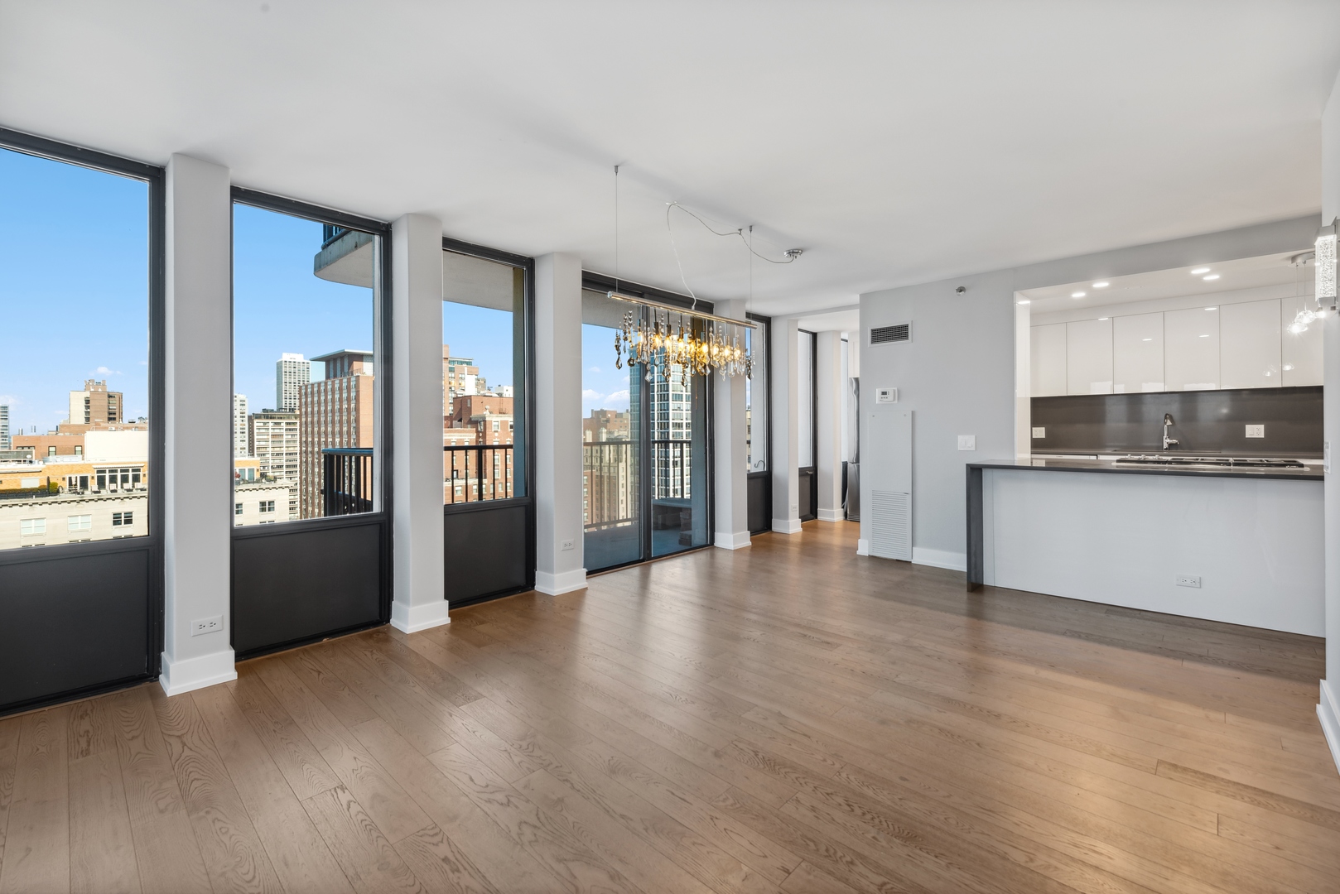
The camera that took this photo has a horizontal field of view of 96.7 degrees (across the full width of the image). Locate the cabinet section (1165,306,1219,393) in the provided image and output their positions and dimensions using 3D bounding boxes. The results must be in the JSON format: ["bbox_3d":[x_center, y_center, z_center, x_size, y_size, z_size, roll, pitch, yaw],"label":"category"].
[{"bbox_3d":[5.050,-0.920,5.758,0.396,0.772,0.353,1,1,42],"label":"cabinet section"}]

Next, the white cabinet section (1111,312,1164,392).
[{"bbox_3d":[4.754,-0.924,6.027,0.405,0.772,0.353,1,1,42],"label":"white cabinet section"}]

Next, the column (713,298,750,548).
[{"bbox_3d":[0.627,-0.222,6.035,0.250,2.440,0.250,1,1,43],"label":"column"}]

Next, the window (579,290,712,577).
[{"bbox_3d":[-0.193,-0.177,5.342,0.100,2.380,1.800,1,1,43],"label":"window"}]

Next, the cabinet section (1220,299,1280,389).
[{"bbox_3d":[5.343,-0.915,5.491,0.396,0.772,0.353,1,1,42],"label":"cabinet section"}]

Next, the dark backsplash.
[{"bbox_3d":[4.768,-0.205,5.874,2.350,0.540,0.030,1,2,42],"label":"dark backsplash"}]

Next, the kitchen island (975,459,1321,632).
[{"bbox_3d":[3.194,0.582,4.066,1.840,0.907,1.160,1,2,42],"label":"kitchen island"}]

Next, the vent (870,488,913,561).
[{"bbox_3d":[1.962,0.701,5.329,0.385,0.610,0.035,1,1,43],"label":"vent"}]

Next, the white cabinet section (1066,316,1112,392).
[{"bbox_3d":[4.460,-0.928,6.294,0.388,0.772,0.353,1,1,42],"label":"white cabinet section"}]

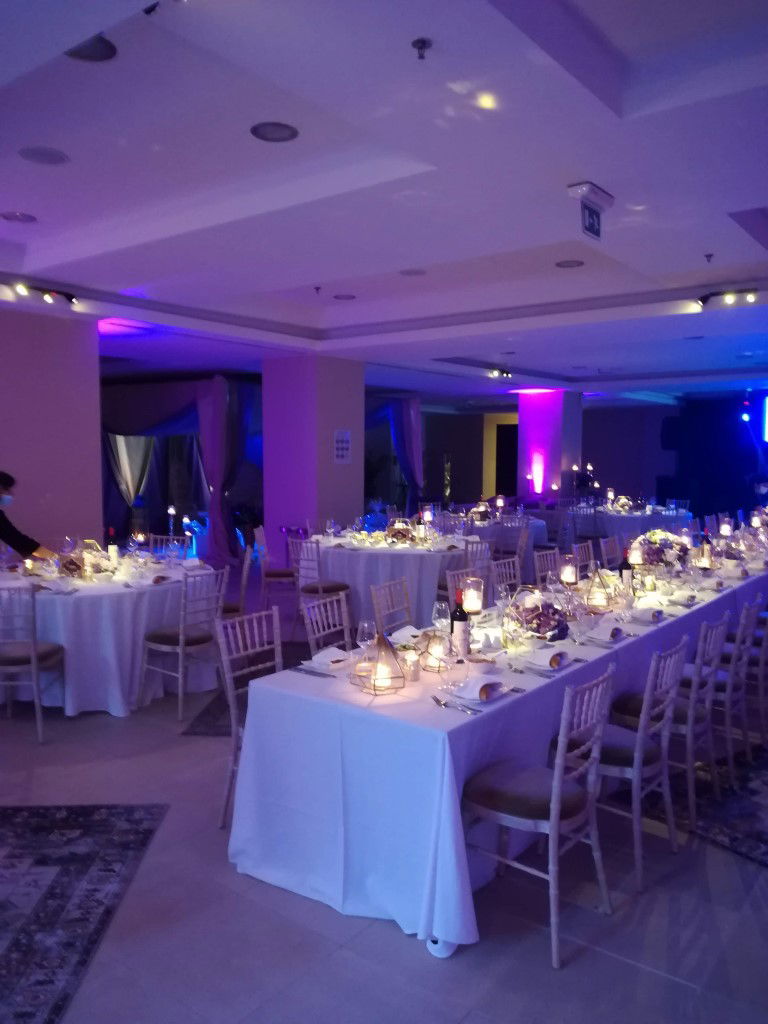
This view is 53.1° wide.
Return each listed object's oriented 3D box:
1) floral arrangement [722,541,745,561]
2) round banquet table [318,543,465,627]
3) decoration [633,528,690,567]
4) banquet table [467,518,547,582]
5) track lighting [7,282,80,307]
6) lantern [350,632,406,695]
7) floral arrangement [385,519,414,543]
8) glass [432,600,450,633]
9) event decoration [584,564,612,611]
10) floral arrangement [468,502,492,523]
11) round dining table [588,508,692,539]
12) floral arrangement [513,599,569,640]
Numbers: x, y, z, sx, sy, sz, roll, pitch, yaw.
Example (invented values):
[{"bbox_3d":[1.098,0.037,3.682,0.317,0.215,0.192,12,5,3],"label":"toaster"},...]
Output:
[{"bbox_3d":[3.054,0.338,6.750,0.230,0.185,0.230,4,6,38],"label":"floral arrangement"},{"bbox_3d":[0.107,0.671,7.917,1.760,0.760,1.760,1,5,0],"label":"round banquet table"},{"bbox_3d":[1.952,0.276,5.389,0.370,0.290,0.350,2,5,20],"label":"decoration"},{"bbox_3d":[1.230,0.498,10.277,1.780,0.760,1.780,1,5,0],"label":"banquet table"},{"bbox_3d":[-2.954,-1.904,6.726,0.120,0.130,0.680,4,6,38],"label":"track lighting"},{"bbox_3d":[-0.024,0.581,2.997,0.205,0.210,0.205,4,6,38],"label":"lantern"},{"bbox_3d":[0.162,0.180,7.538,0.260,0.240,0.250,0,5,1],"label":"floral arrangement"},{"bbox_3d":[0.270,0.514,3.612,0.083,0.200,0.083,0,5,4],"label":"glass"},{"bbox_3d":[1.240,0.423,4.468,0.155,0.245,0.155,1,5,16],"label":"event decoration"},{"bbox_3d":[1.233,-0.014,9.830,0.290,0.260,0.280,1,5,7],"label":"floral arrangement"},{"bbox_3d":[3.669,0.378,11.266,1.750,0.750,1.700,1,5,18],"label":"round dining table"},{"bbox_3d":[0.768,0.506,3.772,0.270,0.190,0.240,1,5,12],"label":"floral arrangement"}]

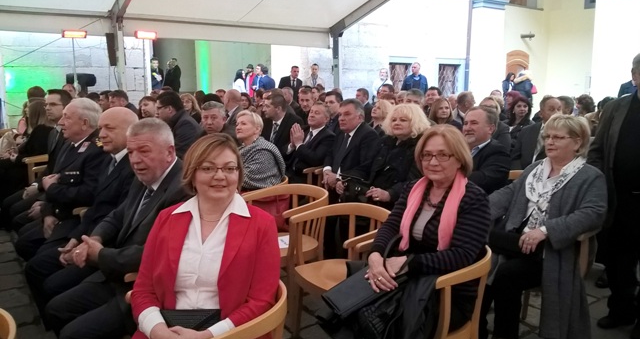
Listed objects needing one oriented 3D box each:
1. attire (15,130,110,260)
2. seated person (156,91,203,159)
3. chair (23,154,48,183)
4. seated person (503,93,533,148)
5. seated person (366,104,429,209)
[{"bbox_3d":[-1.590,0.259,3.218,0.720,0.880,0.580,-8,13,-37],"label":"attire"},{"bbox_3d":[-1.330,-0.028,4.583,0.820,1.340,0.580,-3,10,-17],"label":"seated person"},{"bbox_3d":[-2.580,0.212,4.981,0.580,0.730,0.570,-6,12,-32],"label":"chair"},{"bbox_3d":[1.950,-0.076,5.170,0.780,1.270,0.520,-8,13,-36],"label":"seated person"},{"bbox_3d":[0.490,0.196,3.705,0.800,1.280,0.580,-8,13,-36],"label":"seated person"}]

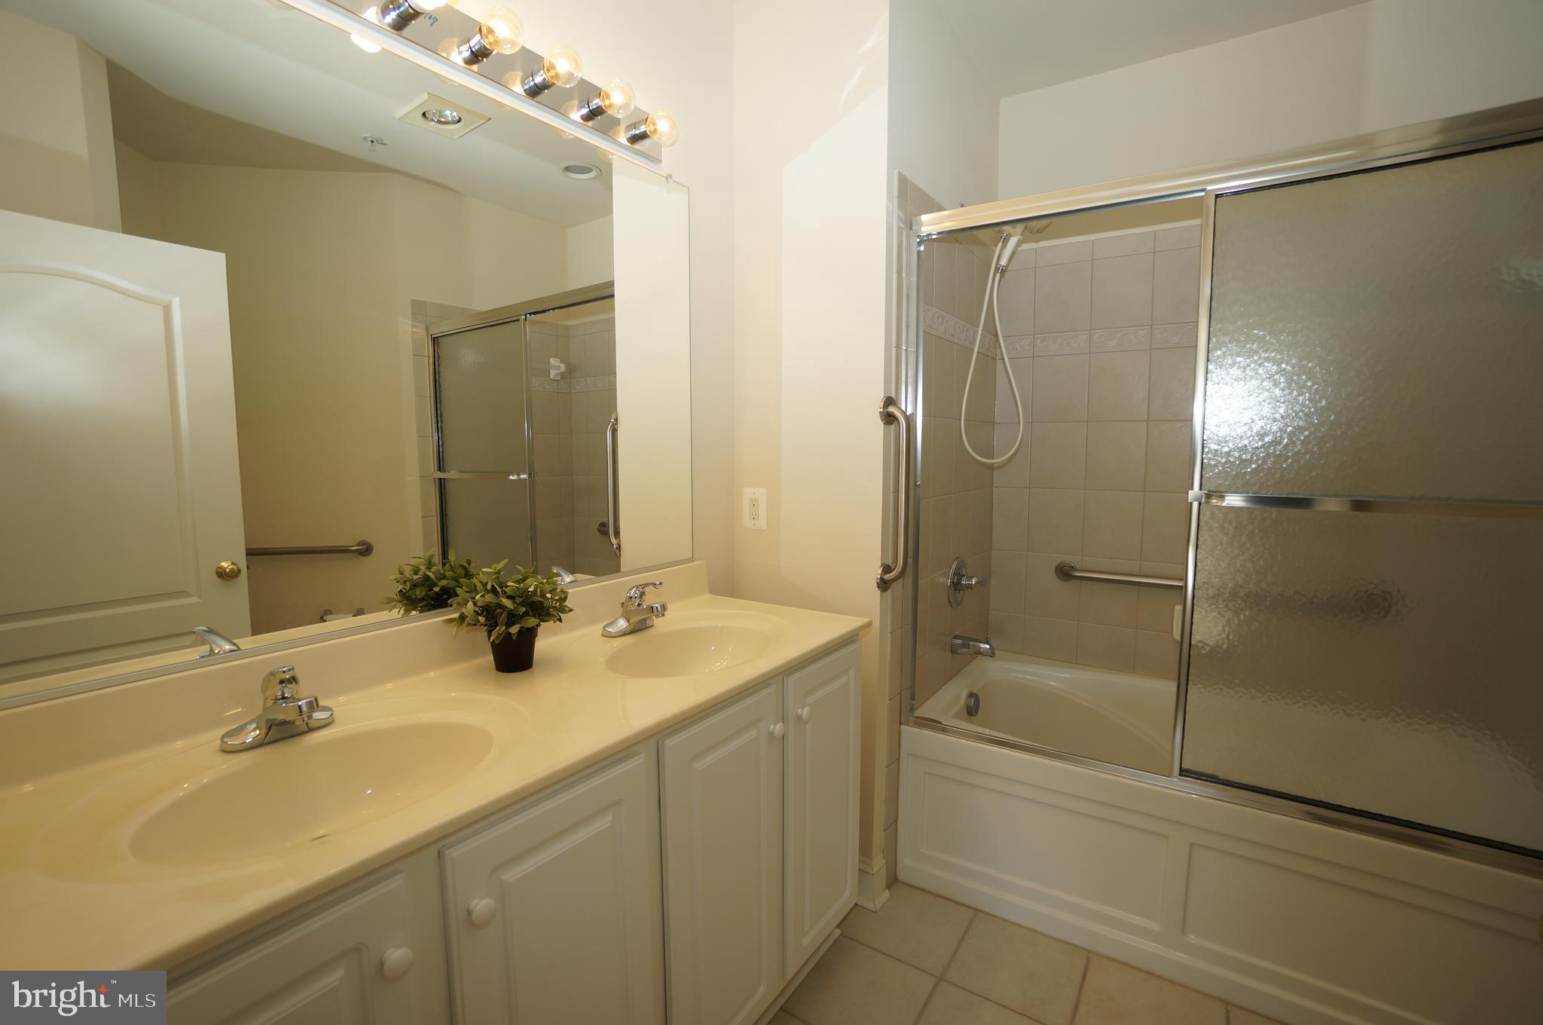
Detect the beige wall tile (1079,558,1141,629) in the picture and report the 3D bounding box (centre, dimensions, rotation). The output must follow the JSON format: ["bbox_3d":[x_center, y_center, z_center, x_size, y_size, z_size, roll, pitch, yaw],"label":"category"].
[{"bbox_3d":[1.307,0.311,2.488,0.199,0.257,0.010,3,6,33],"label":"beige wall tile"}]

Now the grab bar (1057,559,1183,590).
[{"bbox_3d":[1.497,0.259,2.216,0.990,0.078,0.077,4,7,34],"label":"grab bar"}]

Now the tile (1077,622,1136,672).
[{"bbox_3d":[1.308,0.525,2.507,0.199,0.161,0.010,3,6,33],"label":"tile"}]

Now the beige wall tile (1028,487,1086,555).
[{"bbox_3d":[1.111,0.040,2.510,0.199,0.255,0.010,4,7,34],"label":"beige wall tile"}]

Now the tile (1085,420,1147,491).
[{"bbox_3d":[1.271,-0.204,2.372,0.199,0.255,0.010,4,7,34],"label":"tile"}]

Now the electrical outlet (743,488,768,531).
[{"bbox_3d":[-0.051,-0.010,1.985,0.083,0.124,0.008,4,7,35],"label":"electrical outlet"}]

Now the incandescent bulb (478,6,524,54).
[{"bbox_3d":[-0.538,-0.961,1.280,0.088,0.080,0.080,3,6,33],"label":"incandescent bulb"}]

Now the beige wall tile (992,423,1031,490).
[{"bbox_3d":[0.995,-0.232,2.645,0.138,0.255,0.010,3,6,33],"label":"beige wall tile"}]

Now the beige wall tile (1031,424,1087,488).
[{"bbox_3d":[1.099,-0.215,2.456,0.201,0.251,0.009,4,7,35],"label":"beige wall tile"}]

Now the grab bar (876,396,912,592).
[{"bbox_3d":[0.341,-0.044,1.727,0.073,0.530,0.078,4,7,34],"label":"grab bar"}]

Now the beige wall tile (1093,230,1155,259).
[{"bbox_3d":[1.306,-0.983,2.372,0.199,0.067,0.010,3,6,33],"label":"beige wall tile"}]

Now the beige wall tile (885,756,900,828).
[{"bbox_3d":[0.369,0.875,1.993,0.010,0.198,0.085,3,6,33],"label":"beige wall tile"}]

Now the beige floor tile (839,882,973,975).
[{"bbox_3d":[0.393,1.166,1.828,0.302,0.009,0.298,4,7,35],"label":"beige floor tile"}]

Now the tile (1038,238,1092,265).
[{"bbox_3d":[1.099,-0.966,2.410,0.199,0.070,0.010,4,7,34],"label":"tile"}]

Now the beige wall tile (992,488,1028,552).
[{"bbox_3d":[0.962,0.028,2.578,0.143,0.251,0.009,4,7,35],"label":"beige wall tile"}]

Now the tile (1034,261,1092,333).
[{"bbox_3d":[1.138,-0.827,2.497,0.199,0.254,0.010,3,6,33],"label":"tile"}]

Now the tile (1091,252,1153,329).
[{"bbox_3d":[1.306,-0.817,2.387,0.199,0.254,0.010,3,6,33],"label":"tile"}]

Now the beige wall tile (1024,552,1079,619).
[{"bbox_3d":[1.112,0.294,2.537,0.199,0.255,0.010,4,7,34],"label":"beige wall tile"}]

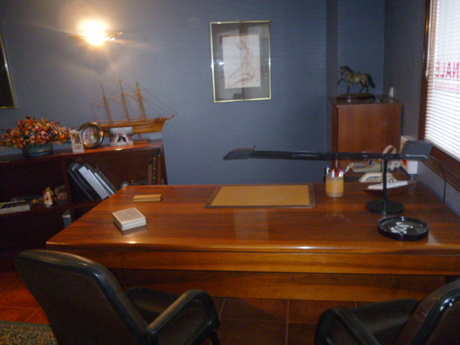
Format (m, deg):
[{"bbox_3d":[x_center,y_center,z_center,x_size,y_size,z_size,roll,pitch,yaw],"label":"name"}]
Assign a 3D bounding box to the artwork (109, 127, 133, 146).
[{"bbox_3d":[-0.934,-0.310,3.200,0.191,0.160,0.025,-6,2,-8],"label":"artwork"}]

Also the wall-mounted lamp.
[{"bbox_3d":[-1.102,-1.140,3.073,0.411,0.170,0.200,-7,14,-14],"label":"wall-mounted lamp"}]

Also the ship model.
[{"bbox_3d":[-0.817,-0.543,3.236,0.712,0.546,0.130,-7,14,-15],"label":"ship model"}]

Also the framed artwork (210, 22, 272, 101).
[{"bbox_3d":[0.118,-1.045,3.516,0.578,0.722,0.030,-7,14,-14],"label":"framed artwork"}]

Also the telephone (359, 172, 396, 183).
[{"bbox_3d":[0.930,0.018,2.393,0.225,0.065,0.170,-1,14,10],"label":"telephone"}]

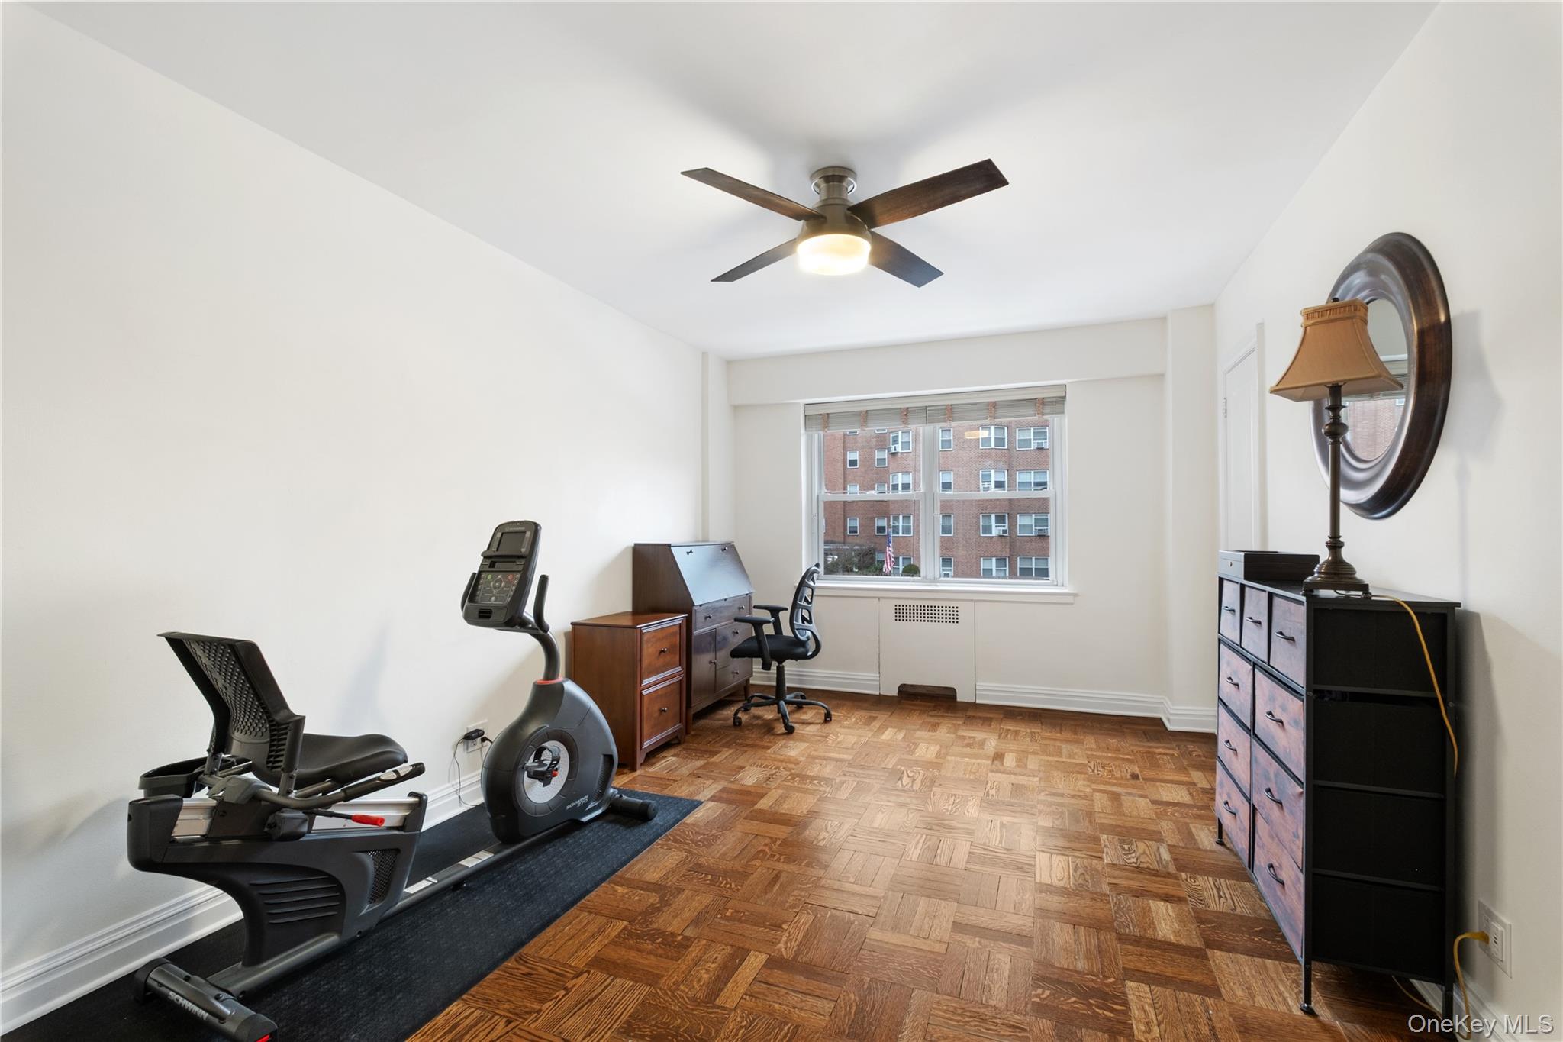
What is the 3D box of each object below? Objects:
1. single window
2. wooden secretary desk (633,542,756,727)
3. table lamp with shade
[{"bbox_3d":[1.070,-0.212,4.751,1.825,1.298,0.110,0,-1,20],"label":"single window"},{"bbox_3d":[-0.558,0.711,4.375,0.423,1.125,0.876,0,-1,22],"label":"wooden secretary desk"},{"bbox_3d":[1.490,-0.200,1.750,0.227,0.797,0.227,0,-1,-38],"label":"table lamp with shade"}]

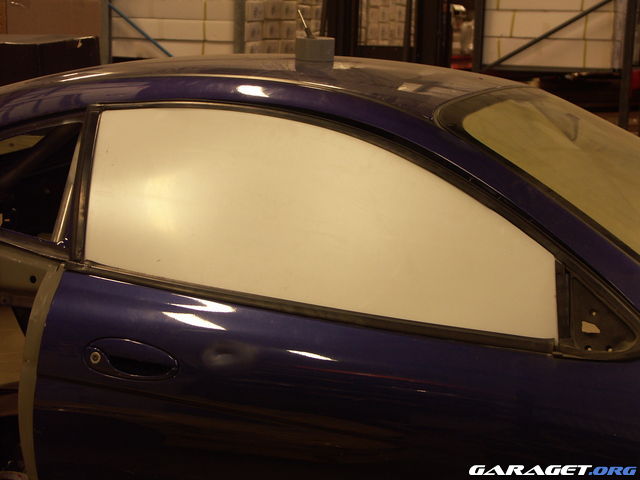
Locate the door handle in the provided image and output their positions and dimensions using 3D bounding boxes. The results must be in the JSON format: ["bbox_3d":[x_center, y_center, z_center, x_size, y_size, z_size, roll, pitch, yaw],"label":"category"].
[{"bbox_3d":[-0.349,0.220,2.840,0.197,0.074,0.040,6,14,19],"label":"door handle"}]

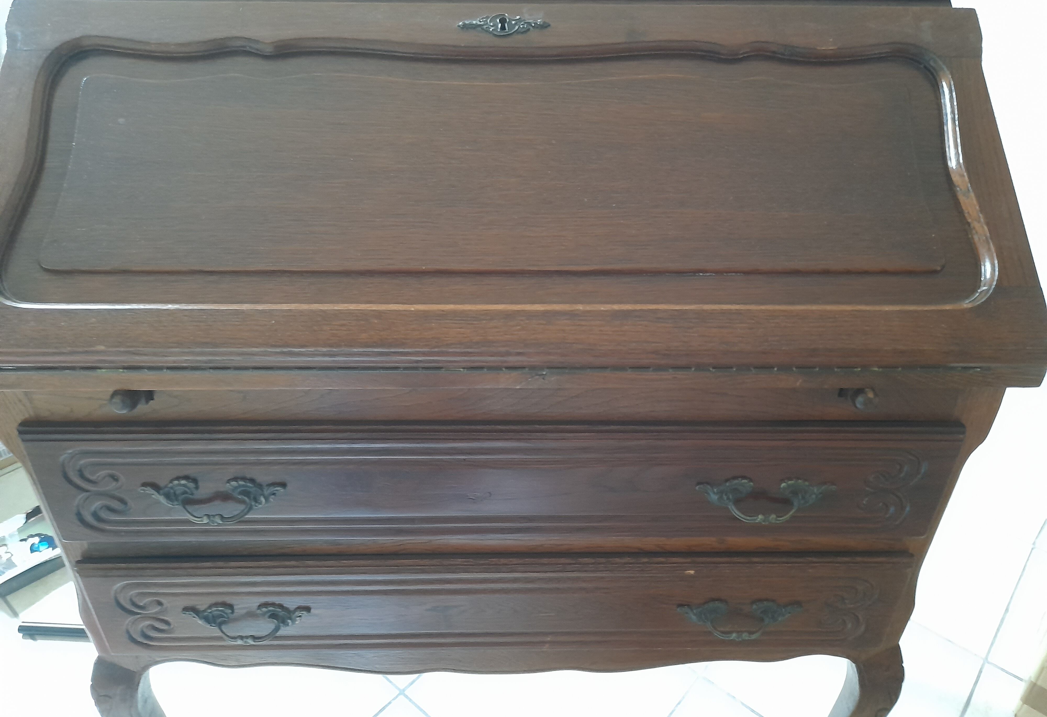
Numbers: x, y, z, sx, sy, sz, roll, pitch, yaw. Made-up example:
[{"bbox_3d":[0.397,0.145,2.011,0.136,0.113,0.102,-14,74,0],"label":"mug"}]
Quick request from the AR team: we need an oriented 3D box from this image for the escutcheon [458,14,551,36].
[{"bbox_3d":[-0.018,-0.317,0.717,0.087,0.005,0.025,0,70,-1],"label":"escutcheon"}]

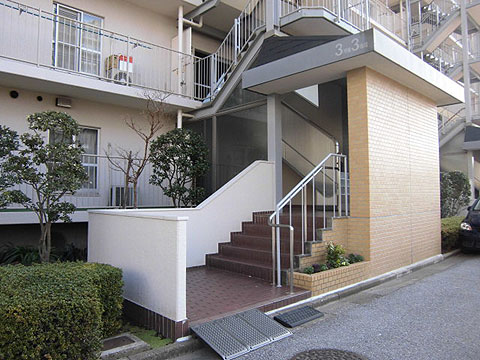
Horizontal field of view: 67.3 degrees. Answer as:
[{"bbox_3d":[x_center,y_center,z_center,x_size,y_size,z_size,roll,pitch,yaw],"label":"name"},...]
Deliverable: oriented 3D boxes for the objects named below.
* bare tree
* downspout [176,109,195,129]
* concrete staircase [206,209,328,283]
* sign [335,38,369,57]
[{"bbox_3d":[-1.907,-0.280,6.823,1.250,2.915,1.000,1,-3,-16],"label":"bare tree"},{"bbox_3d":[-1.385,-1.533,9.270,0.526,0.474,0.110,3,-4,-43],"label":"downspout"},{"bbox_3d":[0.484,1.030,6.070,1.392,0.881,1.684,3,-4,-43],"label":"concrete staircase"},{"bbox_3d":[1.655,-1.988,5.359,0.020,0.190,0.541,3,-4,-43],"label":"sign"}]

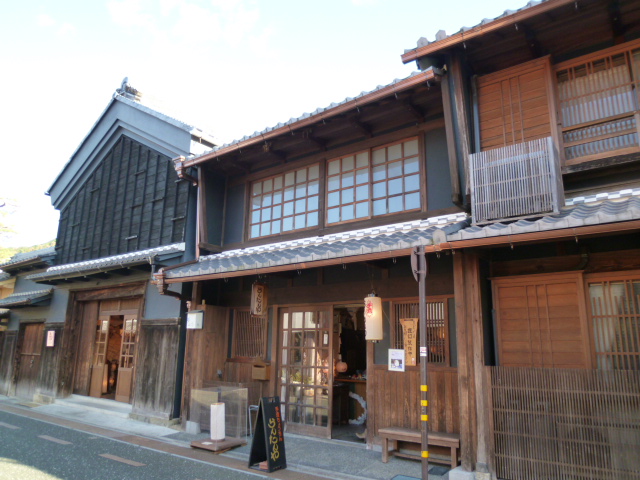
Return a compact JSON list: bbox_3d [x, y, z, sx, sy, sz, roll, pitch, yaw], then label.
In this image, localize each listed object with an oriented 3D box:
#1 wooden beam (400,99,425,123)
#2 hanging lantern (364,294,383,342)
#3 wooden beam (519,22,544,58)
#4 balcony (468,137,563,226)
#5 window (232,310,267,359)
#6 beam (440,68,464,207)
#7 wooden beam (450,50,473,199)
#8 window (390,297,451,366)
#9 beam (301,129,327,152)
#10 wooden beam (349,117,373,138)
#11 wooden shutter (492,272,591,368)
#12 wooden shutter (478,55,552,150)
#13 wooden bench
[{"bbox_3d":[1.348,-1.902,6.464,0.120,0.140,0.600,-8,-16,36],"label":"wooden beam"},{"bbox_3d":[0.718,1.036,5.930,0.245,0.610,0.245,1,-13,0],"label":"hanging lantern"},{"bbox_3d":[2.830,-2.654,5.879,0.122,0.184,0.561,-9,-18,35],"label":"wooden beam"},{"bbox_3d":[2.421,-0.647,5.507,0.964,0.928,0.459,-9,-18,35],"label":"balcony"},{"bbox_3d":[-1.342,1.795,8.535,0.928,0.964,0.082,-9,-18,35],"label":"window"},{"bbox_3d":[1.694,-1.363,5.762,0.100,1.690,0.110,-8,-7,36],"label":"beam"},{"bbox_3d":[1.933,-1.581,5.979,0.117,2.111,0.122,-9,-18,35],"label":"wooden beam"},{"bbox_3d":[1.479,1.365,6.533,0.893,0.964,0.082,-9,-18,35],"label":"window"},{"bbox_3d":[-0.117,-1.762,7.764,0.133,0.214,0.592,-9,-18,35],"label":"beam"},{"bbox_3d":[0.622,-1.795,6.994,0.120,0.140,0.600,-8,-16,36],"label":"wooden beam"},{"bbox_3d":[2.647,0.998,5.385,1.020,1.137,0.112,-9,-18,35],"label":"wooden shutter"},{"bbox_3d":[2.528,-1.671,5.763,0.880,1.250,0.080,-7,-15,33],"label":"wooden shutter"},{"bbox_3d":[1.229,2.556,5.442,0.980,0.370,0.310,-7,-15,31],"label":"wooden bench"}]

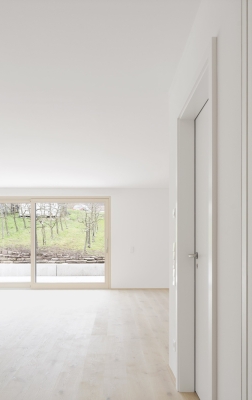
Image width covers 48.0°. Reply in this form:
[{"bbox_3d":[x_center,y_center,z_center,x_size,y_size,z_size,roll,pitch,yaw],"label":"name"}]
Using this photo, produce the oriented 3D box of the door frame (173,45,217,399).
[{"bbox_3d":[0.490,0.360,1.750,0.180,2.120,0.860,0,-3,-2],"label":"door frame"}]

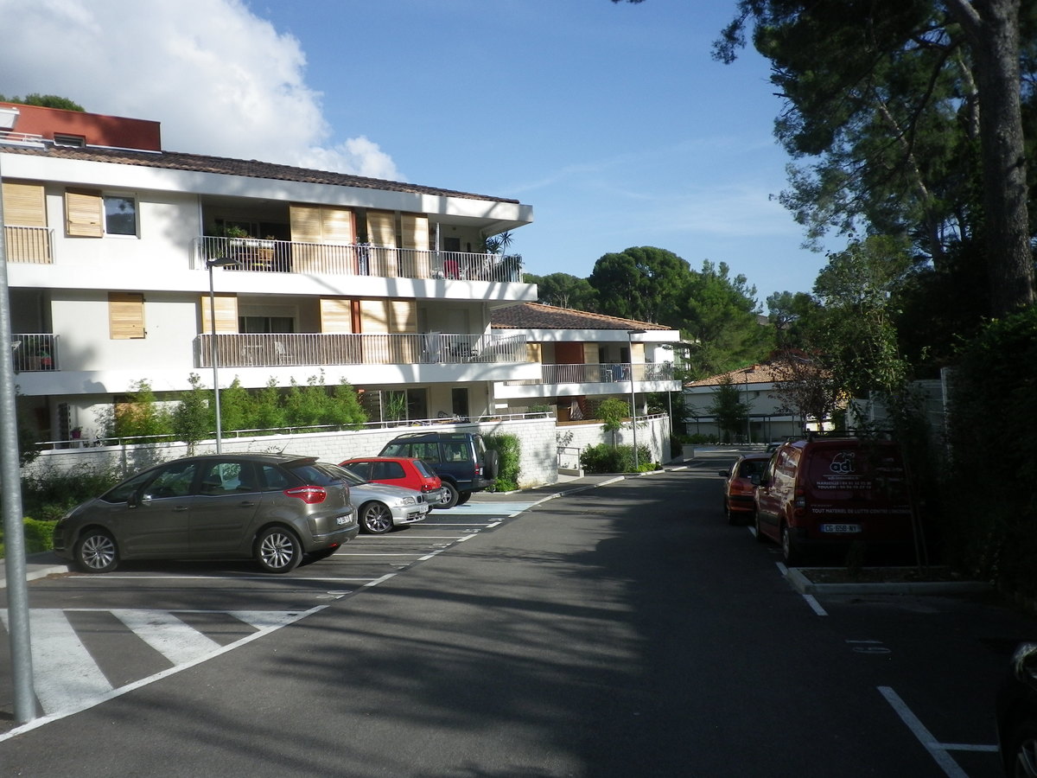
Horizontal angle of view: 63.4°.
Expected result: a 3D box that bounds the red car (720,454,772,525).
[{"bbox_3d":[5.455,2.155,18.481,1.680,1.420,4.000,-2,-4,12],"label":"red car"}]

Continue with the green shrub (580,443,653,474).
[{"bbox_3d":[4.600,3.270,39.600,3.400,1.450,1.700,-2,-1,-32],"label":"green shrub"}]

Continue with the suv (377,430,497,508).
[{"bbox_3d":[-2.873,2.253,23.190,4.540,1.970,1.800,-2,-4,10],"label":"suv"}]

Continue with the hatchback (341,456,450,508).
[{"bbox_3d":[-3.690,2.389,20.100,3.720,1.410,1.630,-2,-4,10],"label":"hatchback"}]

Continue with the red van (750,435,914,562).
[{"bbox_3d":[4.907,1.614,13.290,1.800,1.820,4.340,-2,-4,9],"label":"red van"}]

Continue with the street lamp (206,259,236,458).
[{"bbox_3d":[-7.290,-0.110,21.350,1.000,6.500,0.350,-3,-1,10],"label":"street lamp"}]

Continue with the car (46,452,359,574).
[{"bbox_3d":[-4.717,1.822,12.839,4.480,1.670,1.830,-2,-4,9],"label":"car"}]

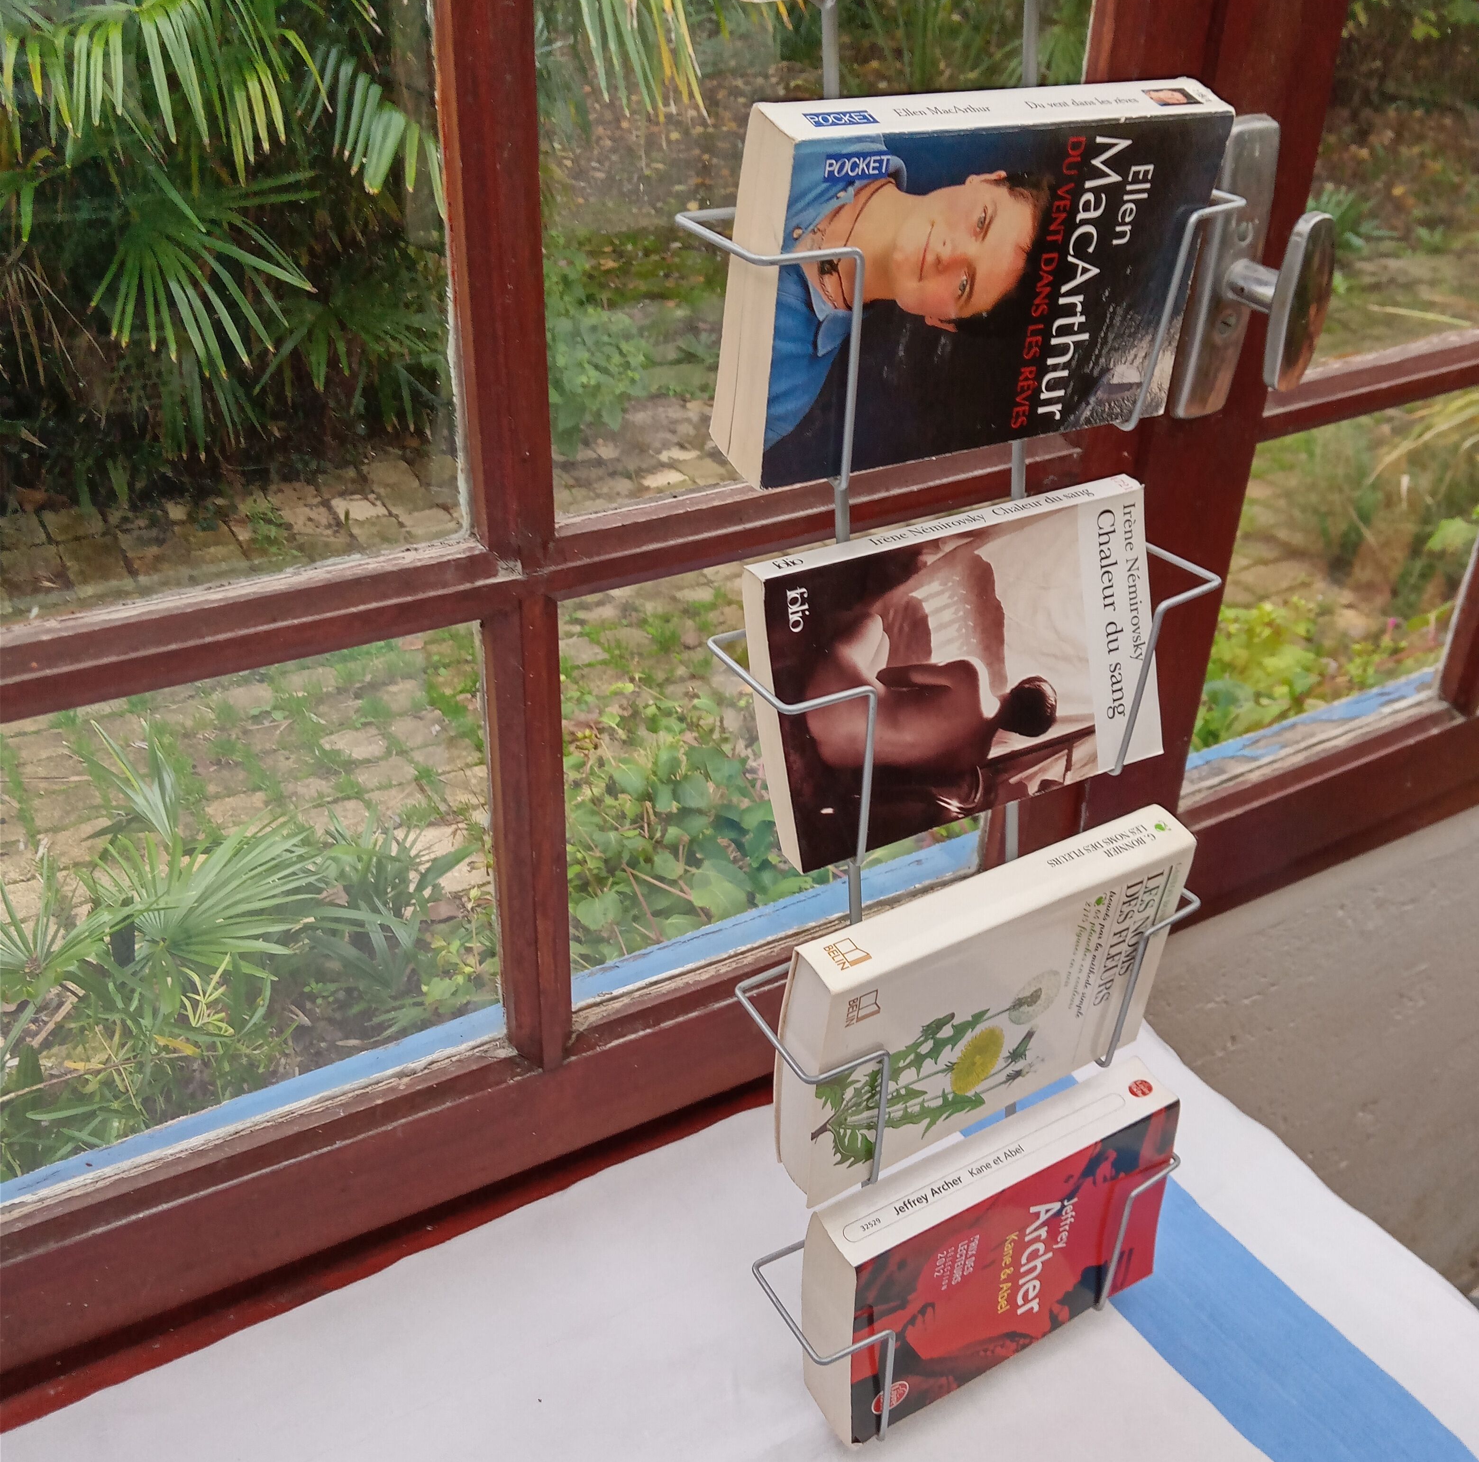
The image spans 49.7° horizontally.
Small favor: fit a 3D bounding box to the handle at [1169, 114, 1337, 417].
[{"bbox_3d":[0.242,-0.206,0.742,0.033,0.141,0.055,-16,35,-27],"label":"handle"}]

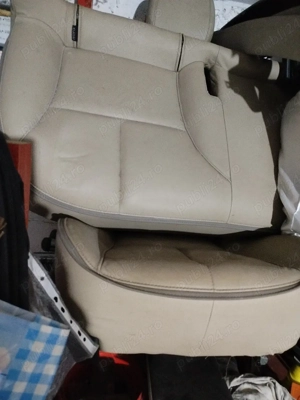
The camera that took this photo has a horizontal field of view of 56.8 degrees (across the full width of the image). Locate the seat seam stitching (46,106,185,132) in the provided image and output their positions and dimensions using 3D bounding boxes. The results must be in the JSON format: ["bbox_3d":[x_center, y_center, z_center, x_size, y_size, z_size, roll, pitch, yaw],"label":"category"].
[{"bbox_3d":[-0.083,-0.209,0.735,0.371,0.015,0.014,7,66,-12],"label":"seat seam stitching"}]

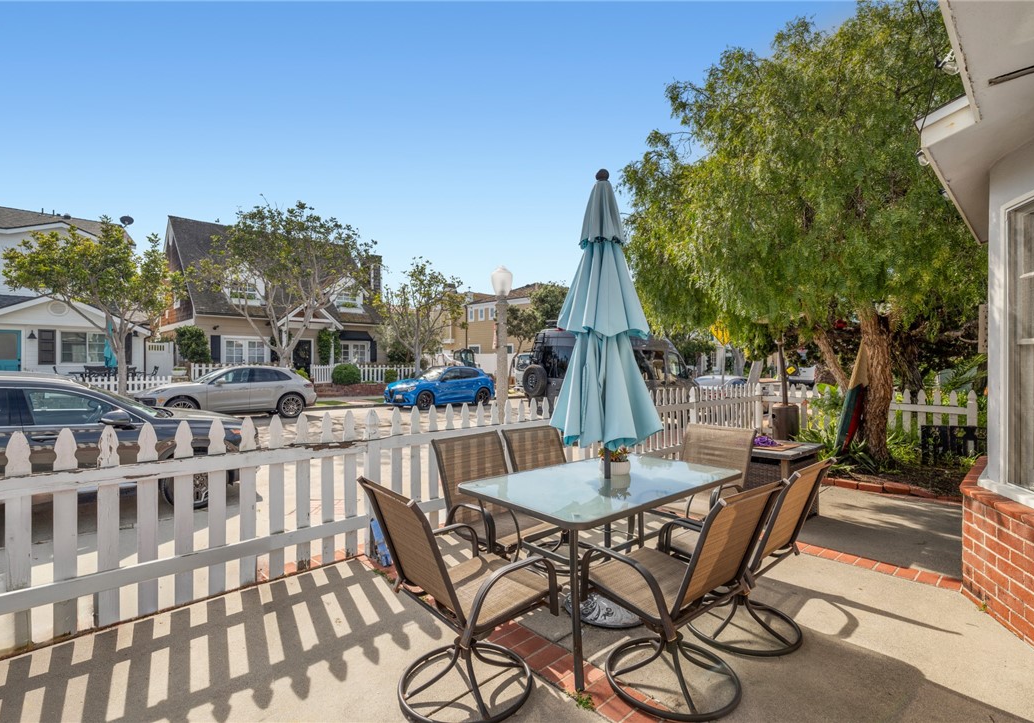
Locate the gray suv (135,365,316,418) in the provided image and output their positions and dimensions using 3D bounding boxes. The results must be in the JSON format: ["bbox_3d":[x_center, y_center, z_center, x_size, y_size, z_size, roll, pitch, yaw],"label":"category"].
[{"bbox_3d":[-8.560,0.930,14.630,4.690,1.620,1.970,0,0,-43],"label":"gray suv"}]

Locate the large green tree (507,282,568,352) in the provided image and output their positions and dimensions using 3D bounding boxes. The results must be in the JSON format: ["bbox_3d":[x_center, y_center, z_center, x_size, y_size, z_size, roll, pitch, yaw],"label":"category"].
[{"bbox_3d":[1.656,-1.633,34.062,5.000,7.500,5.000,0,-2,0],"label":"large green tree"}]

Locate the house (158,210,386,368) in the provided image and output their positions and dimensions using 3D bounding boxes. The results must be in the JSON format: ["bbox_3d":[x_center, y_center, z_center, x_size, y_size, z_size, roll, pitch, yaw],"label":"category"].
[{"bbox_3d":[-14.740,-2.946,28.429,9.300,9.000,11.000,2,-2,-43],"label":"house"}]

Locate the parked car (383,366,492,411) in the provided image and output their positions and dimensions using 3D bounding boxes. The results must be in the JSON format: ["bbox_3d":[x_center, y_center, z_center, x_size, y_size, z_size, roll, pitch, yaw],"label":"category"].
[{"bbox_3d":[-3.040,1.000,20.100,4.690,1.670,1.970,0,0,-43],"label":"parked car"}]

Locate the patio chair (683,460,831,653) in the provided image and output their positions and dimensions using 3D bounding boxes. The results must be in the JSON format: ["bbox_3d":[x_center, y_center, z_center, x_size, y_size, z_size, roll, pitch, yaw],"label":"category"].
[{"bbox_3d":[1.214,0.950,2.523,0.600,0.920,0.690,0,0,-41],"label":"patio chair"}]

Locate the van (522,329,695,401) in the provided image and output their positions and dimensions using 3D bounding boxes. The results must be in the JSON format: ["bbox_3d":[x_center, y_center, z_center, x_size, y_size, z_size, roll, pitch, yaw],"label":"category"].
[{"bbox_3d":[3.271,0.340,14.971,6.100,2.780,2.100,0,0,-43],"label":"van"}]

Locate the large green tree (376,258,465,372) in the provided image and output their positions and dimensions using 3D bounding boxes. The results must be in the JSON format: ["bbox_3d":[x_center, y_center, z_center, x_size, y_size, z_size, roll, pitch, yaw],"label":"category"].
[{"bbox_3d":[-4.537,-1.461,22.730,4.200,6.600,4.200,0,-2,0],"label":"large green tree"}]

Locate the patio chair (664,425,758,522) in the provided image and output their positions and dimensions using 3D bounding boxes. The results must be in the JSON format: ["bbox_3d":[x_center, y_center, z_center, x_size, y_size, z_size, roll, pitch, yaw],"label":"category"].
[{"bbox_3d":[1.387,0.971,3.642,0.700,0.930,0.620,1,-2,-41],"label":"patio chair"}]

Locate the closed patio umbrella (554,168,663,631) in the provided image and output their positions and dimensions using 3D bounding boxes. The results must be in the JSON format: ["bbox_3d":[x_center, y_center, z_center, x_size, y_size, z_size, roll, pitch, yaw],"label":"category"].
[{"bbox_3d":[0.546,0.135,2.923,0.640,2.560,0.660,0,-2,0],"label":"closed patio umbrella"}]

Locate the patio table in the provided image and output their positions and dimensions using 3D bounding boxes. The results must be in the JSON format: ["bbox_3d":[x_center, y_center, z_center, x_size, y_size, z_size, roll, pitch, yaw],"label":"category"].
[{"bbox_3d":[0.546,1.060,2.896,1.580,0.710,0.955,2,-2,-42],"label":"patio table"}]

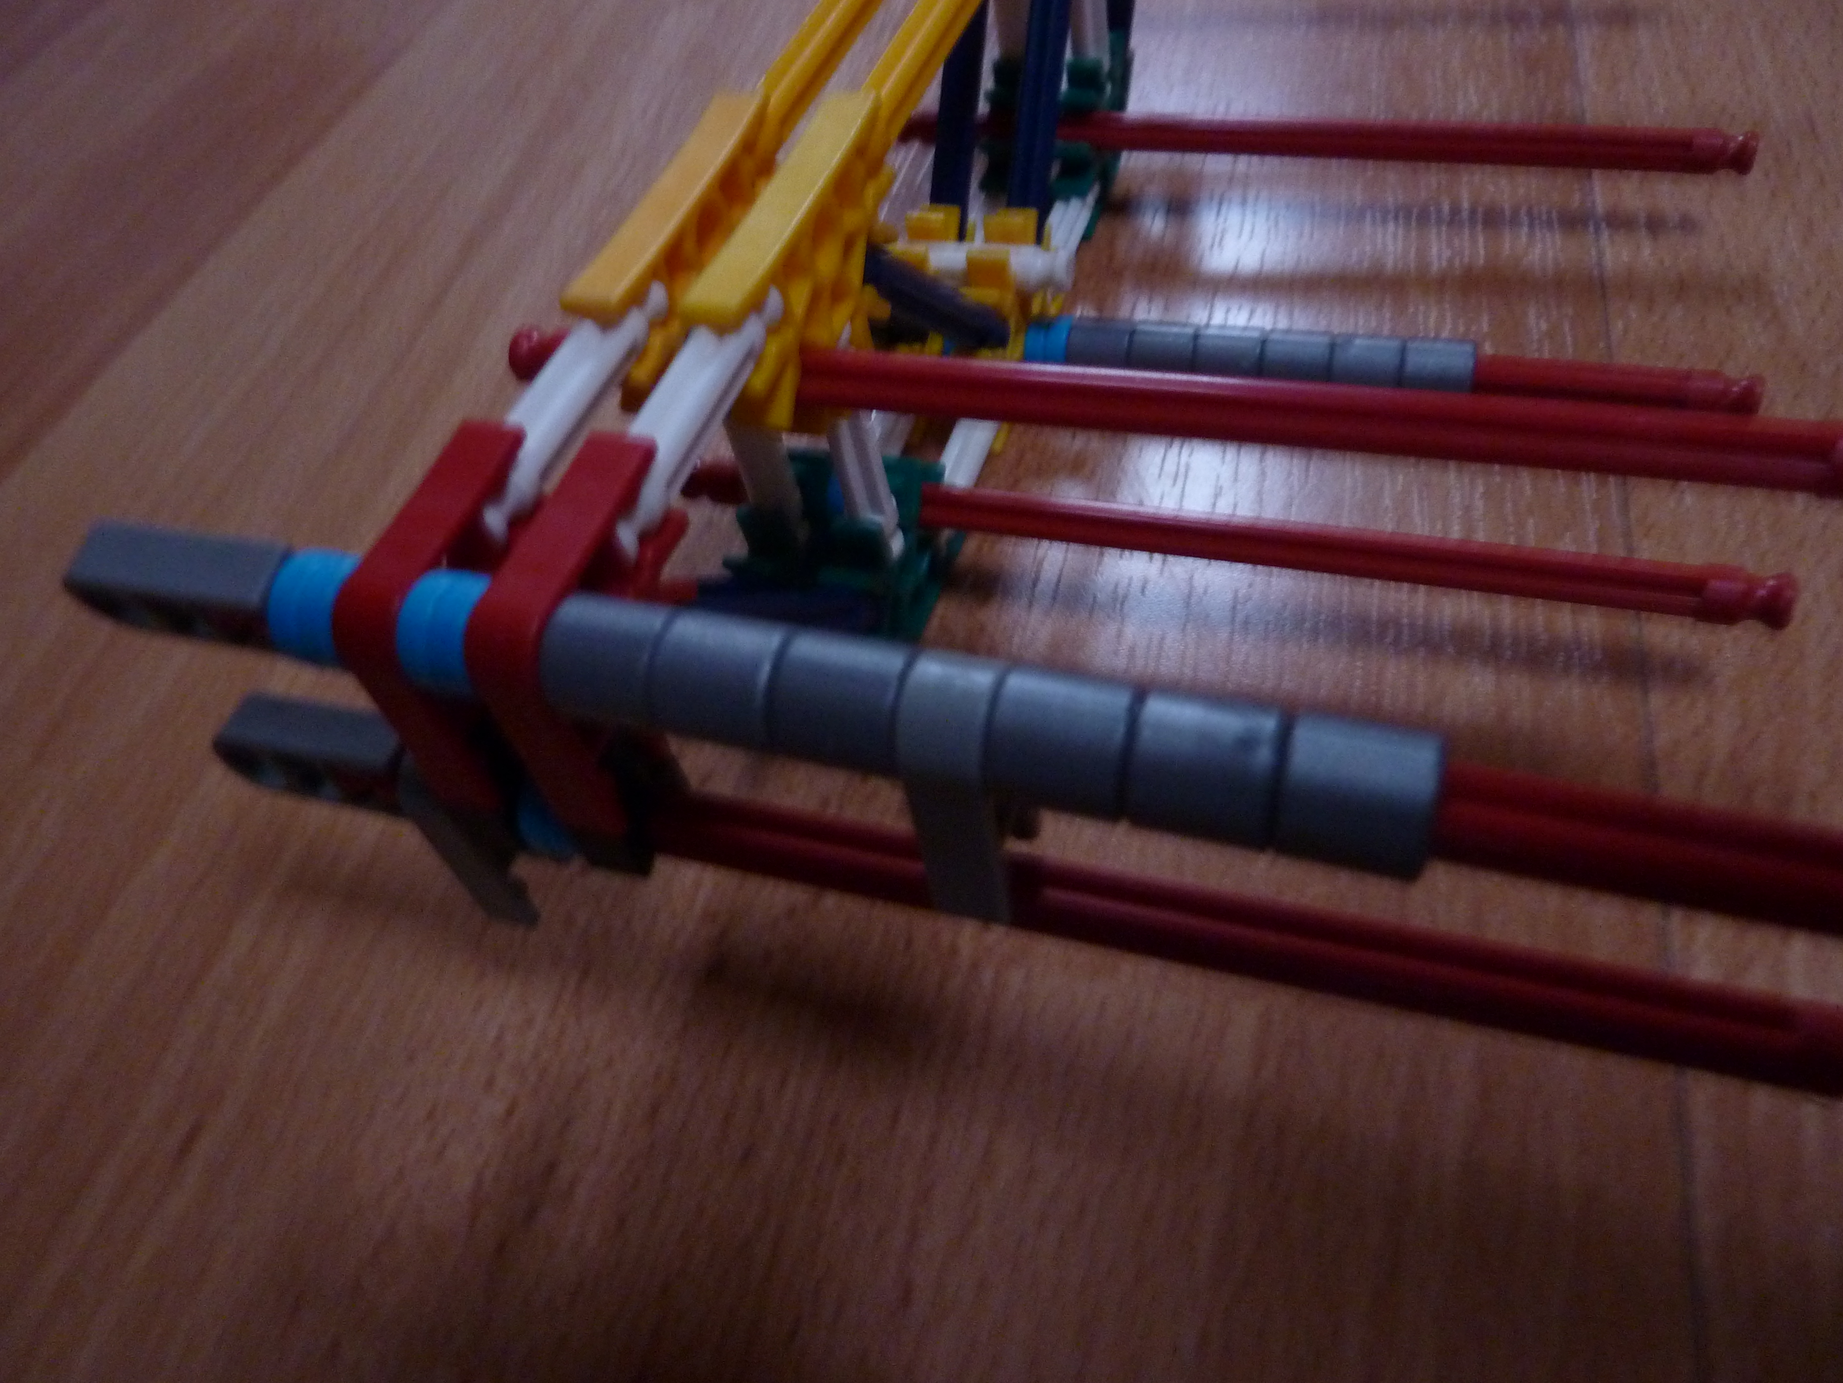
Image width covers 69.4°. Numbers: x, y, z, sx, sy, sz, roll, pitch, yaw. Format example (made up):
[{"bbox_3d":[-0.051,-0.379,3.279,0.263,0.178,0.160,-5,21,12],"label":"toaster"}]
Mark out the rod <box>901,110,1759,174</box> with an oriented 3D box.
[{"bbox_3d":[0.059,-0.087,0.211,0.130,0.006,0.006,10,54,18],"label":"rod"}]

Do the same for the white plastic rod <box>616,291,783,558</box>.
[{"bbox_3d":[-0.020,-0.024,0.112,0.006,0.006,0.033,9,54,18],"label":"white plastic rod"}]

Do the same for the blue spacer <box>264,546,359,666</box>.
[{"bbox_3d":[-0.045,-0.006,0.103,0.006,0.008,0.008,10,54,20],"label":"blue spacer"}]

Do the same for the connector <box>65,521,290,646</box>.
[{"bbox_3d":[-0.058,-0.008,0.108,0.022,0.008,0.006,8,65,19],"label":"connector"}]

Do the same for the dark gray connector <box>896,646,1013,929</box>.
[{"bbox_3d":[0.003,0.006,0.091,0.006,0.022,0.008,10,54,20],"label":"dark gray connector"}]

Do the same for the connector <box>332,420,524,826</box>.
[{"bbox_3d":[-0.036,-0.006,0.110,0.006,0.022,0.022,9,54,18],"label":"connector"}]

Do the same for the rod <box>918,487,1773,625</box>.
[{"bbox_3d":[0.029,-0.019,0.158,0.130,0.006,0.006,9,54,18],"label":"rod"}]

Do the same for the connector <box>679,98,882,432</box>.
[{"bbox_3d":[-0.011,-0.040,0.132,0.006,0.022,0.036,9,54,18],"label":"connector"}]

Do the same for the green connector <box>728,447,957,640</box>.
[{"bbox_3d":[-0.010,-0.017,0.165,0.018,0.022,0.033,9,54,18],"label":"green connector"}]

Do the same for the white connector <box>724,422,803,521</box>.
[{"bbox_3d":[-0.019,-0.029,0.151,0.006,0.033,0.006,9,54,18],"label":"white connector"}]

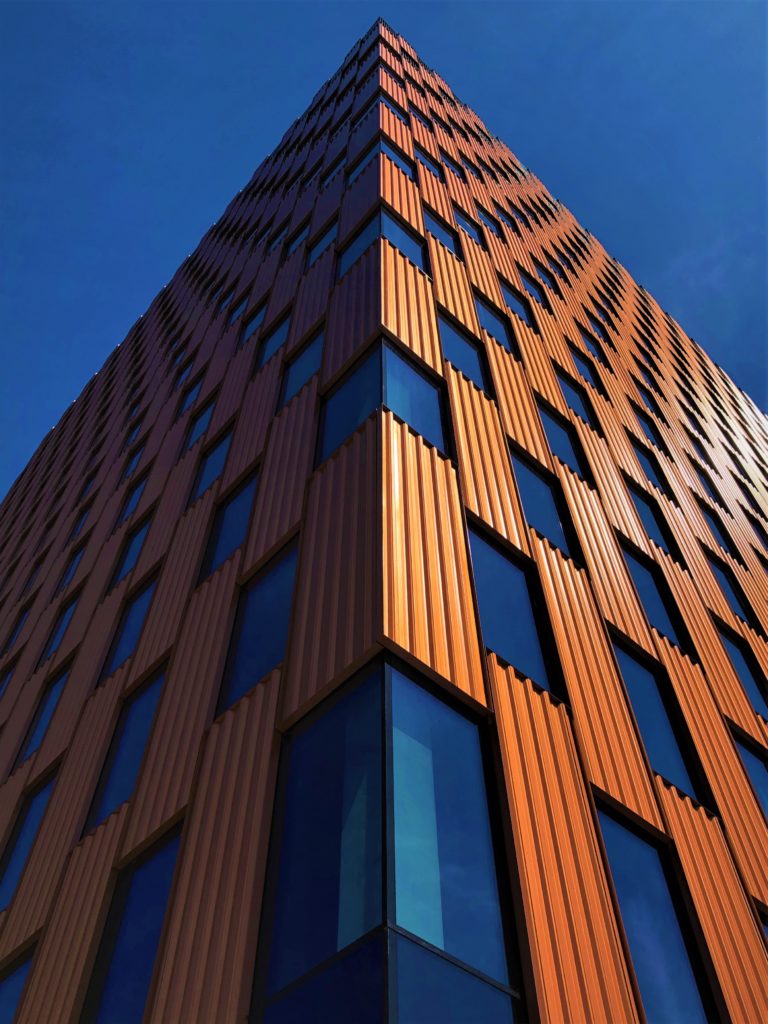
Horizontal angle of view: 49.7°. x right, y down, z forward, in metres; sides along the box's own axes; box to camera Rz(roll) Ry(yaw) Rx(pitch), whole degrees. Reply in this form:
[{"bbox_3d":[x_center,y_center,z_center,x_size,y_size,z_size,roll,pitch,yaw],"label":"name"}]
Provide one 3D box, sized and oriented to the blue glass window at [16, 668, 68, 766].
[{"bbox_3d":[-6.202,3.736,15.198,0.200,2.350,1.220,37,-62,-24],"label":"blue glass window"}]

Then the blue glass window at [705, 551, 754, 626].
[{"bbox_3d":[7.756,1.794,18.716,1.199,2.218,0.122,36,-62,-23],"label":"blue glass window"}]

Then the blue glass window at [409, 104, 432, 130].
[{"bbox_3d":[1.345,-14.902,31.351,1.220,2.350,0.200,35,-61,-23],"label":"blue glass window"}]

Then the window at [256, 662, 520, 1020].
[{"bbox_3d":[0.040,2.581,6.458,1.912,3.102,0.956,-3,-53,2],"label":"window"}]

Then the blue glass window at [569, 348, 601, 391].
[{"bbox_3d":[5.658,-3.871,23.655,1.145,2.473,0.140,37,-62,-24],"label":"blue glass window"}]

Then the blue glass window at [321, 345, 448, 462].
[{"bbox_3d":[-0.035,-1.591,12.145,1.636,2.410,0.857,-3,-54,2],"label":"blue glass window"}]

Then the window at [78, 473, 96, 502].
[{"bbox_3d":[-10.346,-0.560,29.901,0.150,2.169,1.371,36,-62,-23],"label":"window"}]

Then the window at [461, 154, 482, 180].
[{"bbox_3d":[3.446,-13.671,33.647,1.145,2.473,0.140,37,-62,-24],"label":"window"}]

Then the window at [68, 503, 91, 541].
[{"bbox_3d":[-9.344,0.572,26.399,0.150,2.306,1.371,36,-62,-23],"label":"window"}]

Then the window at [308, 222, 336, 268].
[{"bbox_3d":[-1.525,-6.649,20.712,0.200,2.350,1.220,37,-62,-24],"label":"window"}]

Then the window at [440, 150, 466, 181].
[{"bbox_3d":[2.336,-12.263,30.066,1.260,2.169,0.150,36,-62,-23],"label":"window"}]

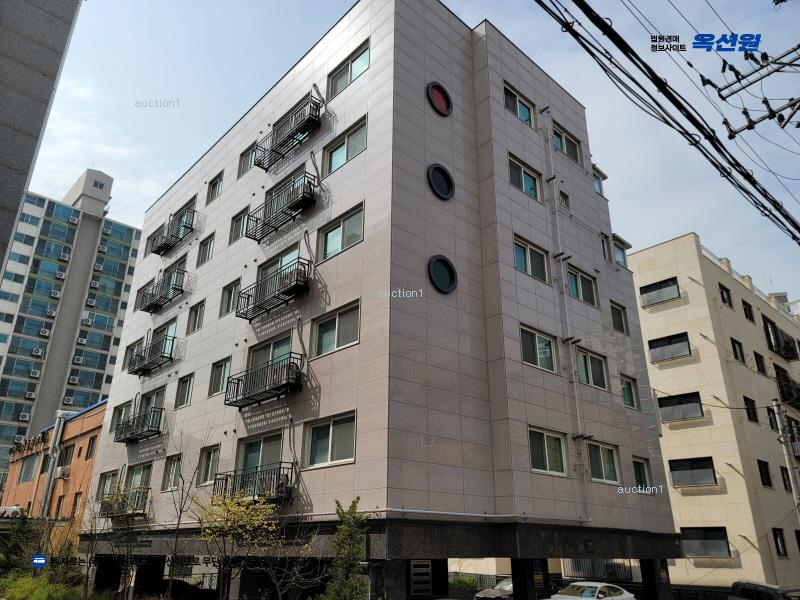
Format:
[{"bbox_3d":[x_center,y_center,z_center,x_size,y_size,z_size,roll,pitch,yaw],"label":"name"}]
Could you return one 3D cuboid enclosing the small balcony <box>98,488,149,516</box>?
[{"bbox_3d":[-10.236,7.562,21.484,0.462,0.894,3.507,20,-28,-39],"label":"small balcony"}]

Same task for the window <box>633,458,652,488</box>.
[{"bbox_3d":[7.583,5.659,18.201,1.134,1.071,0.180,20,-29,-39],"label":"window"}]

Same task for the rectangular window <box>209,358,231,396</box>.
[{"bbox_3d":[-5.819,2.569,18.930,0.150,1.171,1.279,20,-28,-39],"label":"rectangular window"}]

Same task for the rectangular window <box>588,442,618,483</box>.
[{"bbox_3d":[5.905,4.768,16.848,1.665,1.110,0.150,20,-30,-39],"label":"rectangular window"}]

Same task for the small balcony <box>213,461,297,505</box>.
[{"bbox_3d":[-3.937,4.969,15.366,0.461,0.883,3.407,20,-29,-39],"label":"small balcony"}]

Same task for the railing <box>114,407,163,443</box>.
[{"bbox_3d":[-10.153,4.921,22.472,0.462,0.894,3.507,20,-28,-39],"label":"railing"}]

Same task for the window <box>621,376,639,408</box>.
[{"bbox_3d":[7.612,3.101,19.273,1.012,1.052,0.150,20,-30,-39],"label":"window"}]

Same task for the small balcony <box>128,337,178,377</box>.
[{"bbox_3d":[-10.270,2.270,23.943,0.493,0.881,3.490,20,-29,-39],"label":"small balcony"}]

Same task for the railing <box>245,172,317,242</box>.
[{"bbox_3d":[-3.847,-2.911,18.567,0.461,0.906,3.407,20,-29,-39],"label":"railing"}]

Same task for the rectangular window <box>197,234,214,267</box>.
[{"bbox_3d":[-7.548,-1.904,22.767,0.150,1.172,1.302,20,-28,-39],"label":"rectangular window"}]

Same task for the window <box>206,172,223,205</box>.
[{"bbox_3d":[-7.705,-4.621,24.352,0.150,1.187,1.350,20,-29,-39],"label":"window"}]

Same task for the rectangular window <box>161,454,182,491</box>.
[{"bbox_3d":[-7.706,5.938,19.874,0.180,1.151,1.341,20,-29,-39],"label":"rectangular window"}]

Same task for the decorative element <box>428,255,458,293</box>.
[{"bbox_3d":[1.102,-0.641,15.106,1.084,1.084,0.160,20,-29,-39],"label":"decorative element"}]

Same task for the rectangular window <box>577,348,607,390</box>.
[{"bbox_3d":[5.970,2.204,17.986,1.755,1.128,0.150,20,-28,-39],"label":"rectangular window"}]

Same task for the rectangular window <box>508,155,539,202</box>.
[{"bbox_3d":[4.006,-3.831,18.536,1.731,1.147,0.150,20,-30,-39],"label":"rectangular window"}]

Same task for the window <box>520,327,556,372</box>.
[{"bbox_3d":[3.949,1.420,16.347,1.744,1.168,0.150,20,-29,-39],"label":"window"}]

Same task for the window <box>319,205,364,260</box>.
[{"bbox_3d":[-1.591,-1.776,16.038,0.180,1.189,2.171,20,-29,-39],"label":"window"}]

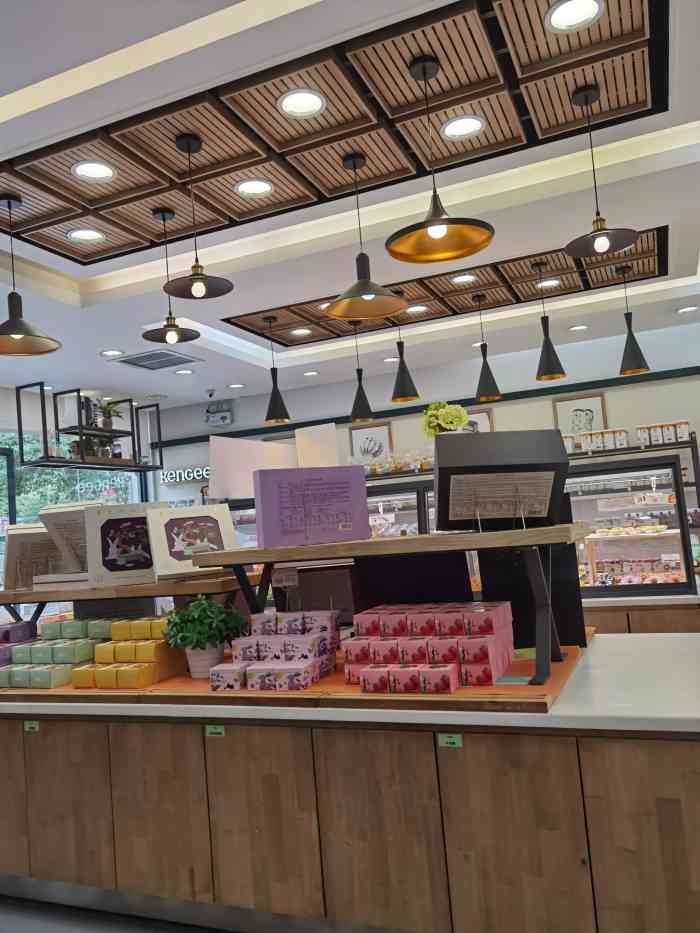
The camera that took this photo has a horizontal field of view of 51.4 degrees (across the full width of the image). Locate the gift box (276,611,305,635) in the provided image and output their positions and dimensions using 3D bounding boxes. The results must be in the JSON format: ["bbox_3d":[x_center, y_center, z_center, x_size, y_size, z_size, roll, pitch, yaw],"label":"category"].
[{"bbox_3d":[-0.223,0.668,3.128,0.124,0.084,0.131,-7,-6,22],"label":"gift box"}]

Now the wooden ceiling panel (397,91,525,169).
[{"bbox_3d":[0.485,-1.460,3.120,0.450,0.055,0.477,-7,-6,22],"label":"wooden ceiling panel"}]

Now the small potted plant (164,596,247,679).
[{"bbox_3d":[-0.617,0.715,3.082,0.315,0.342,0.296,-6,-5,22],"label":"small potted plant"}]

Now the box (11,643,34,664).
[{"bbox_3d":[-1.522,0.895,3.494,0.120,0.081,0.129,-7,-6,22],"label":"box"}]

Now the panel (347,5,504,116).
[{"bbox_3d":[0.277,-1.430,2.584,0.447,0.050,0.447,-6,-5,22],"label":"panel"}]

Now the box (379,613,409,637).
[{"bbox_3d":[0.194,0.620,2.875,0.112,0.082,0.114,-7,-6,22],"label":"box"}]

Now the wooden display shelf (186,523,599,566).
[{"bbox_3d":[0.175,0.289,2.655,1.302,0.052,0.630,-7,-6,22],"label":"wooden display shelf"}]

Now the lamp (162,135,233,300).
[{"bbox_3d":[-0.616,-1.004,2.923,0.270,0.681,0.270,-4,-4,0],"label":"lamp"}]

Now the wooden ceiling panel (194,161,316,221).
[{"bbox_3d":[-0.431,-1.254,3.293,0.425,0.040,0.420,-6,-5,22],"label":"wooden ceiling panel"}]

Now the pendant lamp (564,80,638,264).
[{"bbox_3d":[0.913,-1.102,2.710,0.255,0.631,0.255,-6,-5,22],"label":"pendant lamp"}]

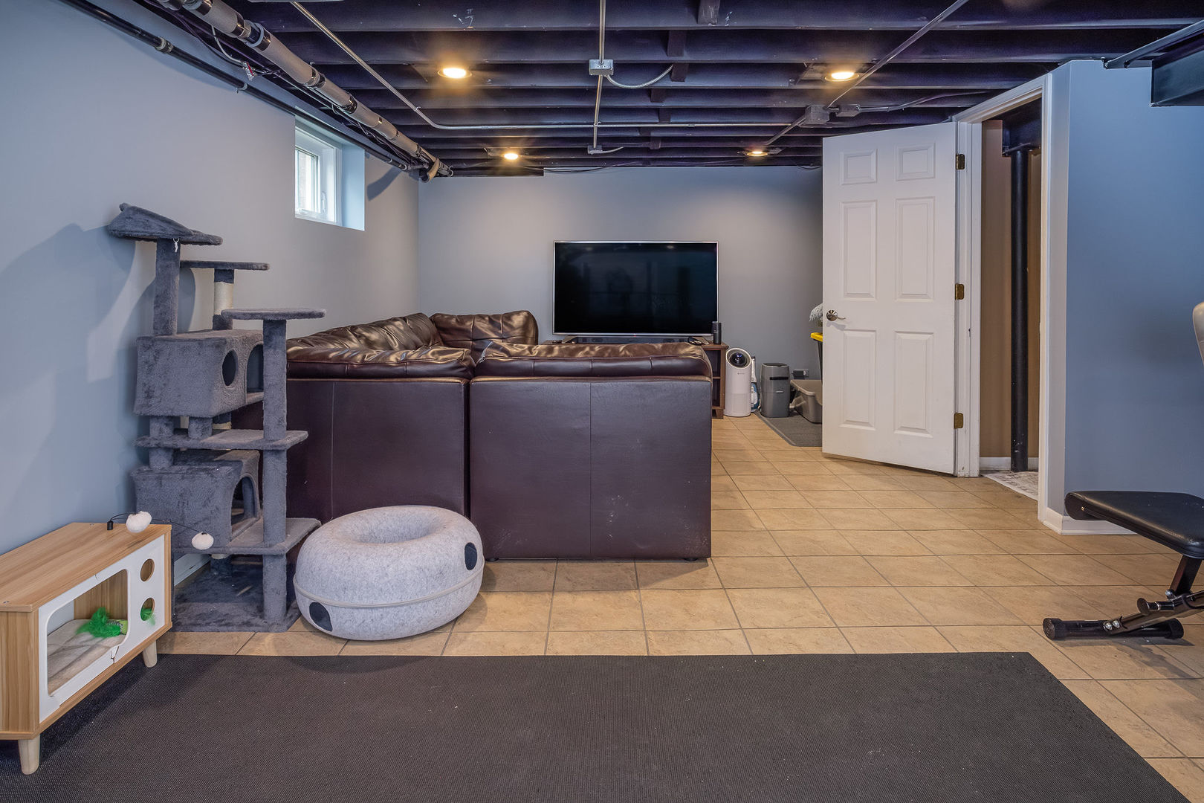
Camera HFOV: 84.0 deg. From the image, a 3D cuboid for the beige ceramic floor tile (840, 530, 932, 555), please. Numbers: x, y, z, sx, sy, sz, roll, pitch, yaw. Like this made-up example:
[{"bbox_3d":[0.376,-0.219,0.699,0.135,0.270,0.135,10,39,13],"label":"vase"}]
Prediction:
[{"bbox_3d":[1.247,0.626,2.956,0.311,0.010,0.298,0,9,-1],"label":"beige ceramic floor tile"}]

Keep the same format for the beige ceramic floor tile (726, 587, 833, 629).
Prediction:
[{"bbox_3d":[0.596,0.702,2.267,0.302,0.010,0.288,0,10,-1],"label":"beige ceramic floor tile"}]

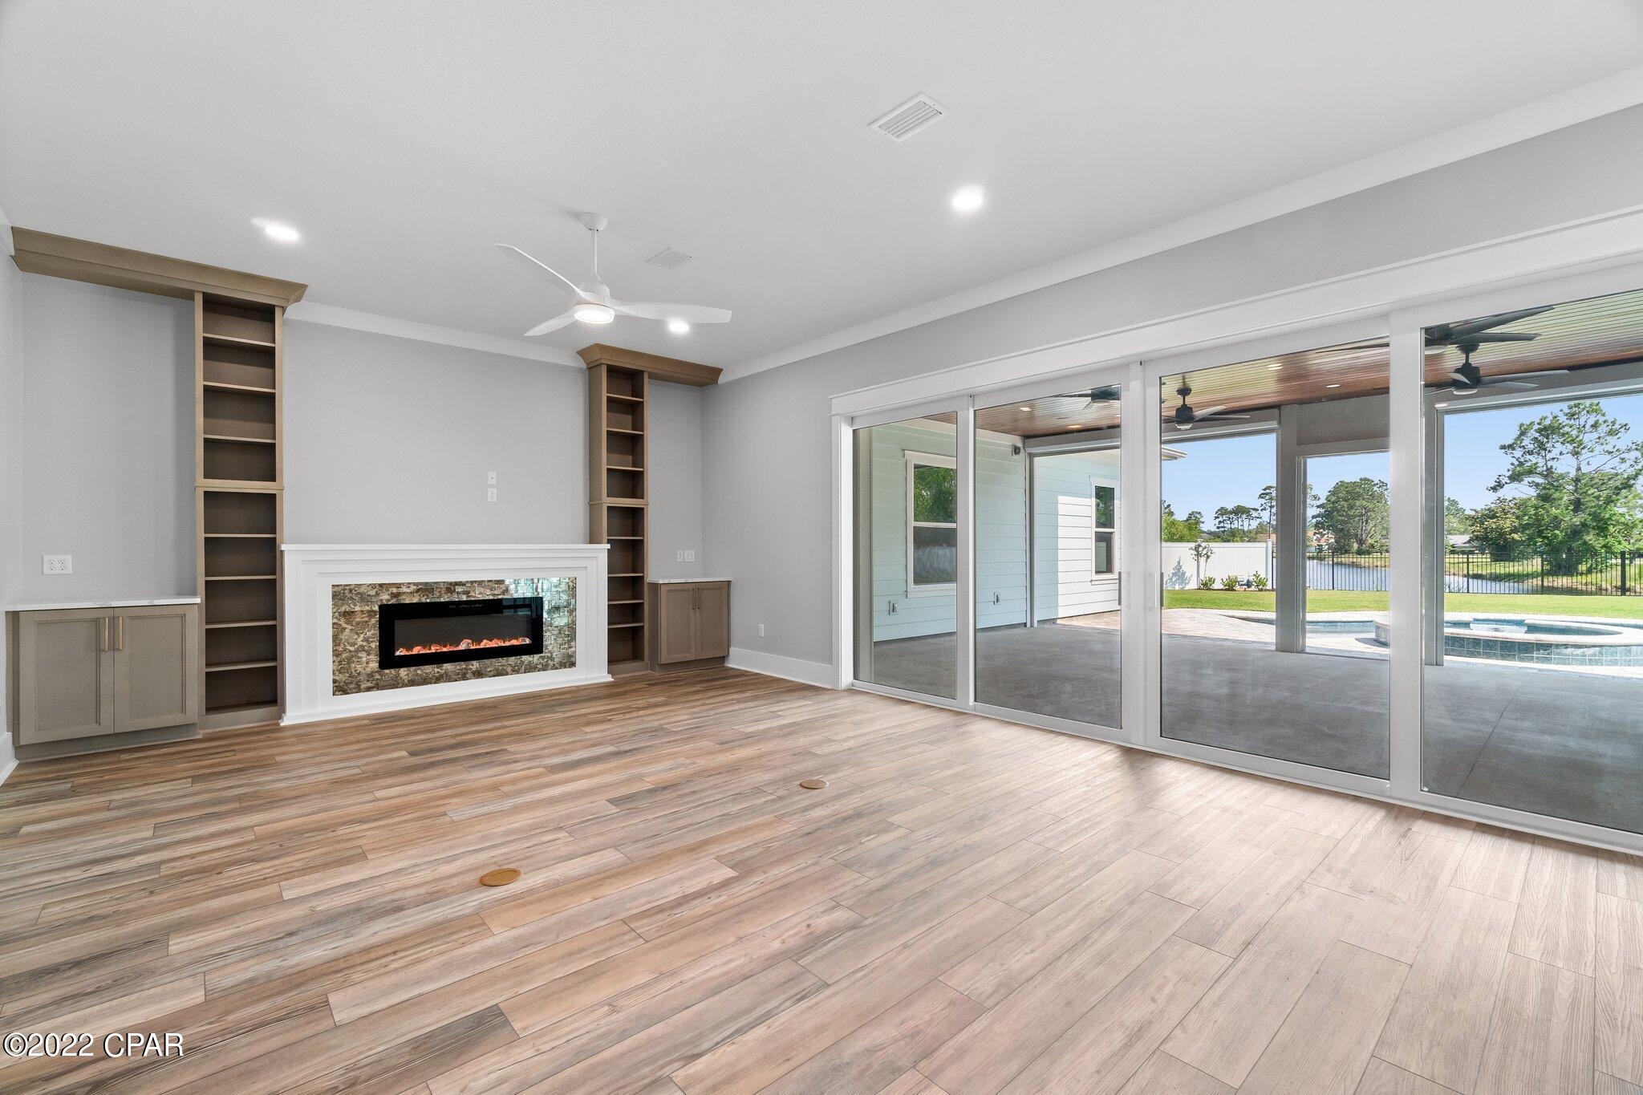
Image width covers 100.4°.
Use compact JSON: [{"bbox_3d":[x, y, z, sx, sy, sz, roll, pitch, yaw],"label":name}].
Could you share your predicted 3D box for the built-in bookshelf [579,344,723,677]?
[{"bbox_3d":[-1.659,-0.300,6.806,1.388,3.050,0.506,0,0,-42],"label":"built-in bookshelf"}]

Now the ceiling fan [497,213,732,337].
[{"bbox_3d":[-1.350,-1.520,3.879,1.437,0.587,1.287,0,0,-42],"label":"ceiling fan"}]

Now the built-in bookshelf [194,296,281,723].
[{"bbox_3d":[-4.059,-0.225,4.791,0.446,2.919,0.331,0,0,-42],"label":"built-in bookshelf"}]

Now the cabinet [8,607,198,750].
[{"bbox_3d":[-4.456,0.796,4.304,0.800,0.881,0.538,0,0,-42],"label":"cabinet"}]

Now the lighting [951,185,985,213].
[{"bbox_3d":[0.762,-1.811,3.563,0.170,0.030,0.170,0,0,-42],"label":"lighting"}]

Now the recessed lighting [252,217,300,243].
[{"bbox_3d":[-3.118,-1.809,3.936,0.170,0.030,0.170,0,0,-42],"label":"recessed lighting"}]

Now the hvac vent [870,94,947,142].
[{"bbox_3d":[0.374,-1.805,2.896,0.196,0.020,0.284,0,0,-42],"label":"hvac vent"}]

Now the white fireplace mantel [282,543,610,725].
[{"bbox_3d":[-2.976,0.605,5.689,2.418,1.250,0.431,0,0,-42],"label":"white fireplace mantel"}]

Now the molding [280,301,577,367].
[{"bbox_3d":[-3.088,-1.764,5.791,2.263,0.112,0.119,0,0,-42],"label":"molding"}]

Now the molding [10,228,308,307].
[{"bbox_3d":[-4.247,-1.748,4.498,1.362,0.131,0.513,0,0,-42],"label":"molding"}]

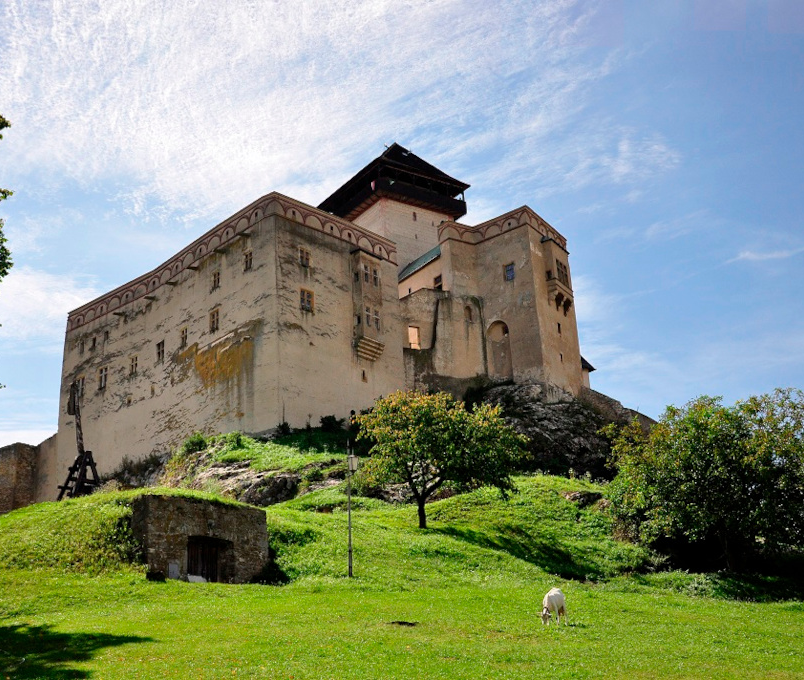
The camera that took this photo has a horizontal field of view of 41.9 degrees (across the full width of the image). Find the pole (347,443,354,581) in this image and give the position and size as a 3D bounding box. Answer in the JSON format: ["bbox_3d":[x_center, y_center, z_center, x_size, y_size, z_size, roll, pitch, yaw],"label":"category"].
[{"bbox_3d":[-1.884,6.237,38.452,0.320,5.000,0.320,-2,-15,0],"label":"pole"}]

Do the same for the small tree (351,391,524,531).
[{"bbox_3d":[1.866,5.644,49.645,7.900,6.300,7.400,-2,-15,0],"label":"small tree"}]

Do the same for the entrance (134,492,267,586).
[{"bbox_3d":[-8.103,7.878,41.204,2.100,3.200,5.700,-15,-21,41],"label":"entrance"}]

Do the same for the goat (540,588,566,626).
[{"bbox_3d":[2.837,4.990,19.680,0.360,0.740,1.050,-9,-17,26],"label":"goat"}]

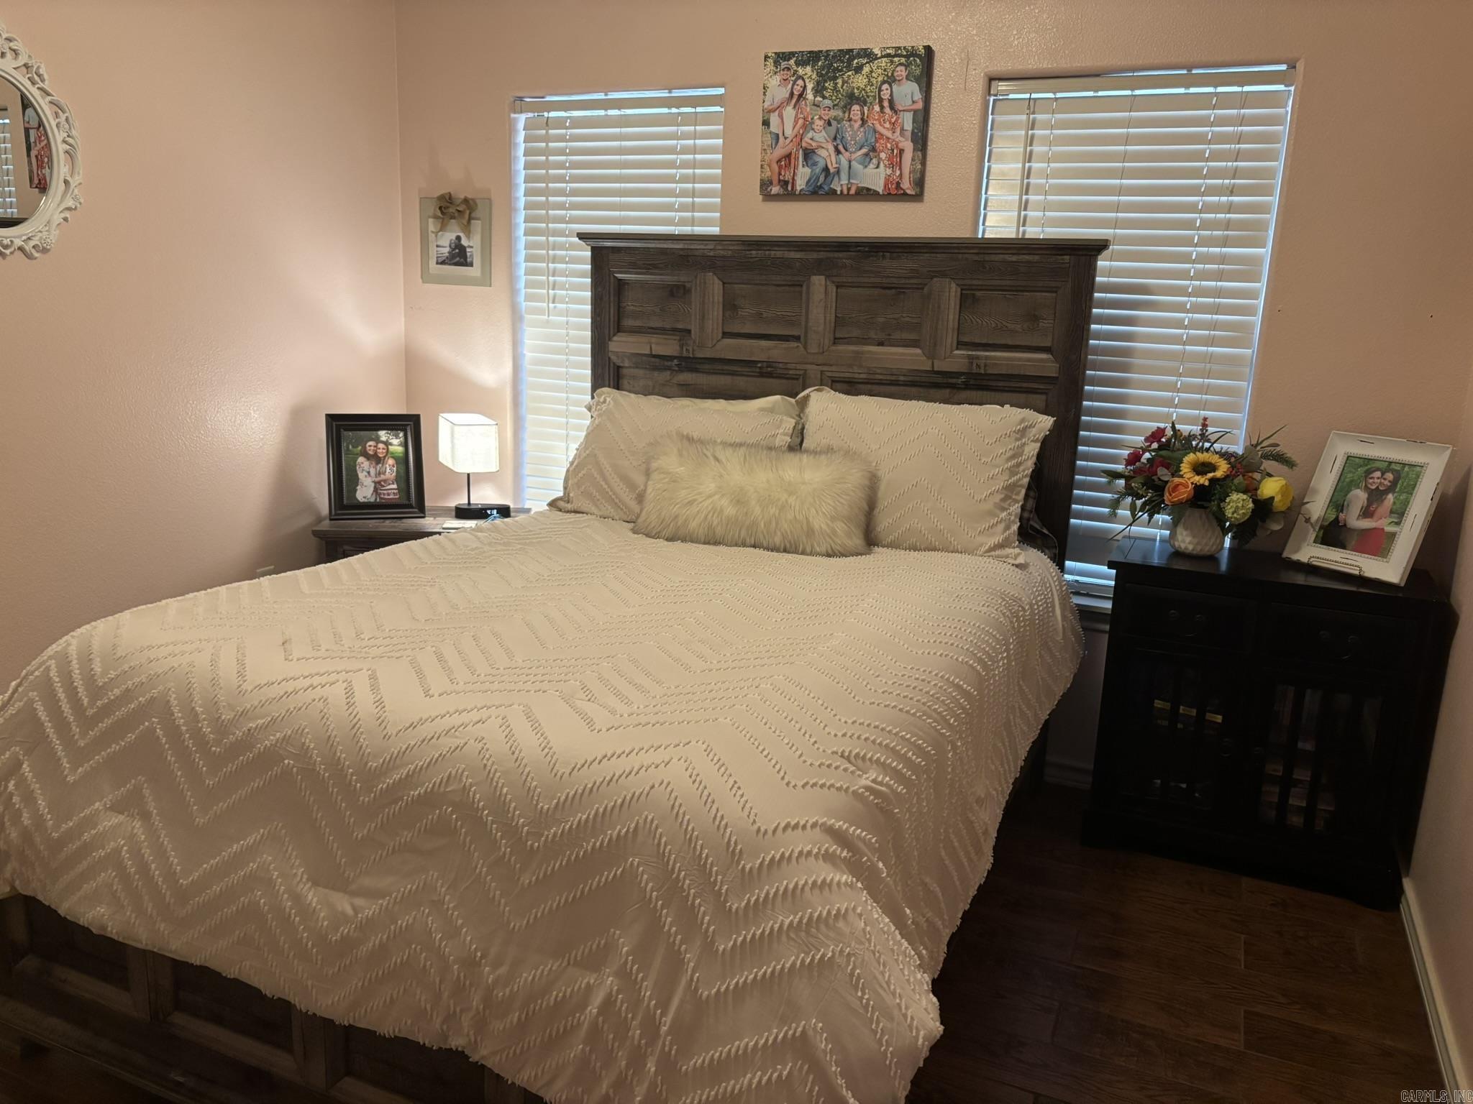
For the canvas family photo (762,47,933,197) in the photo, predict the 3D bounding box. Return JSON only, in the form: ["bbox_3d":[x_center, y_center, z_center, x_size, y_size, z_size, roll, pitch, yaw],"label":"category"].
[{"bbox_3d":[0.322,-1.278,3.302,0.514,0.410,0.038,8,14,23],"label":"canvas family photo"}]

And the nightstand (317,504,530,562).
[{"bbox_3d":[-1.065,0.208,3.861,0.669,0.660,0.409,0,13,-7],"label":"nightstand"}]

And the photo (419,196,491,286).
[{"bbox_3d":[-0.996,-1.107,3.942,0.305,0.304,0.028,8,14,23],"label":"photo"}]

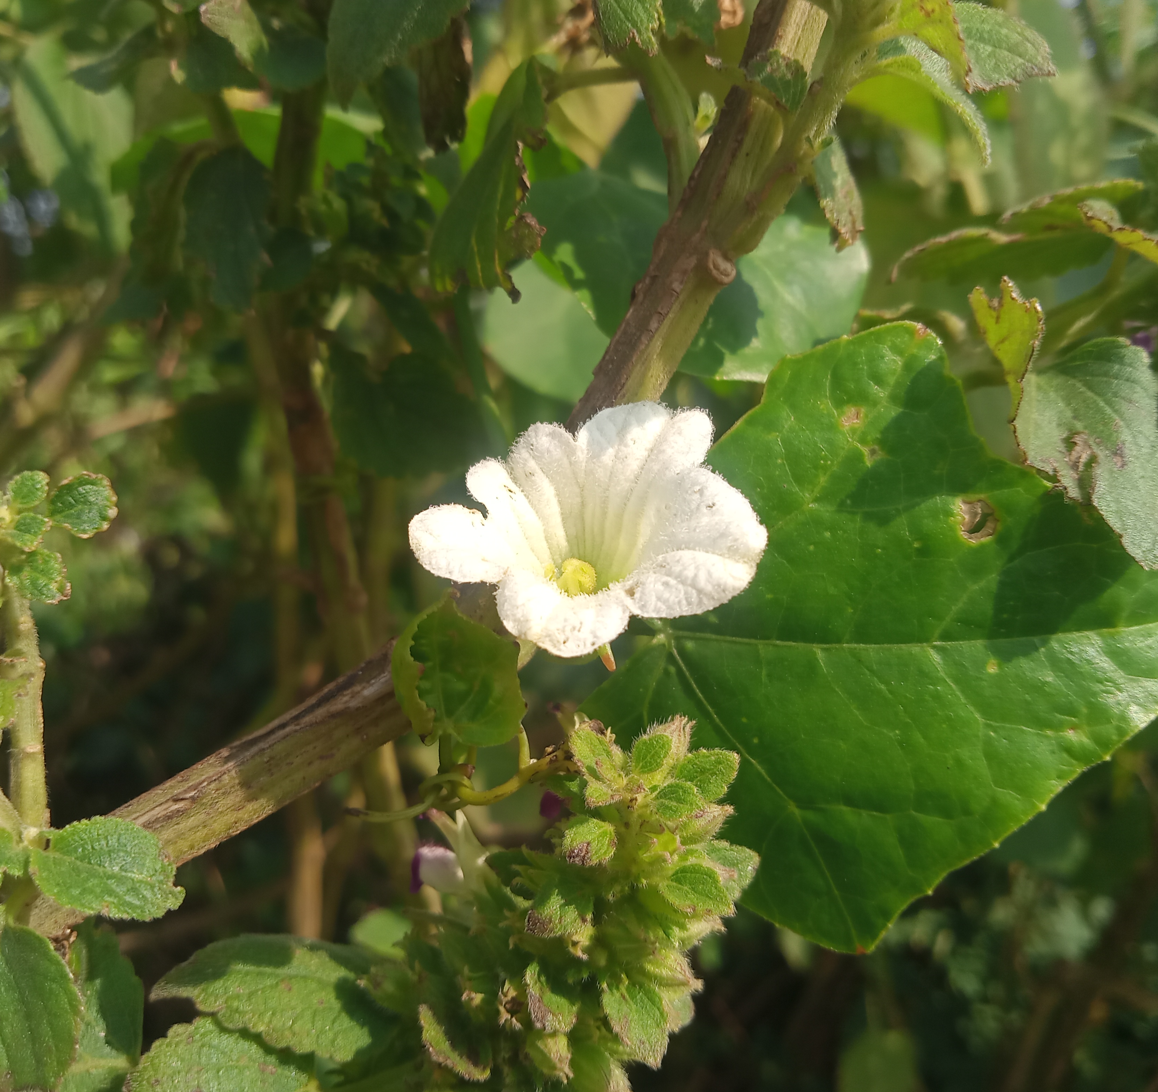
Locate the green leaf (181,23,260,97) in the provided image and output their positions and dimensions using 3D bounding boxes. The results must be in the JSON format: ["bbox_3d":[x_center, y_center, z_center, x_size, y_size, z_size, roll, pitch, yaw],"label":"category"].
[{"bbox_3d":[-0.079,-0.108,0.260,0.017,0.016,0.007,0,-24,0],"label":"green leaf"}]

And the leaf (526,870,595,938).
[{"bbox_3d":[-0.003,0.056,0.184,0.010,0.010,0.006,0,-21,13],"label":"leaf"}]

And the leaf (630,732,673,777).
[{"bbox_3d":[0.011,0.033,0.185,0.006,0.007,0.004,25,-16,8],"label":"leaf"}]

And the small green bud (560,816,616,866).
[{"bbox_3d":[0.001,0.046,0.182,0.008,0.008,0.007,0,-17,15],"label":"small green bud"}]

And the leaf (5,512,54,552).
[{"bbox_3d":[-0.089,-0.002,0.190,0.007,0.006,0.004,-11,-27,-19],"label":"leaf"}]

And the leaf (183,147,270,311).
[{"bbox_3d":[-0.111,-0.100,0.370,0.027,0.058,0.005,-2,-14,0],"label":"leaf"}]

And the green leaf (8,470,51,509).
[{"bbox_3d":[-0.093,-0.009,0.200,0.007,0.007,0.002,-22,-15,-6],"label":"green leaf"}]

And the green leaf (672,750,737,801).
[{"bbox_3d":[0.020,0.037,0.190,0.011,0.007,0.002,-12,-24,-14],"label":"green leaf"}]

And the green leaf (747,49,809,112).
[{"bbox_3d":[0.038,-0.089,0.225,0.012,0.014,0.003,-7,-17,-2],"label":"green leaf"}]

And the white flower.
[{"bbox_3d":[0.001,-0.001,0.195,0.056,0.026,0.046,1,53,-1],"label":"white flower"}]

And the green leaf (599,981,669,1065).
[{"bbox_3d":[0.009,0.075,0.185,0.009,0.013,0.003,-14,-20,-11],"label":"green leaf"}]

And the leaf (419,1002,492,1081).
[{"bbox_3d":[-0.019,0.078,0.185,0.015,0.005,0.007,49,35,7],"label":"leaf"}]

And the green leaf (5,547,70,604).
[{"bbox_3d":[-0.092,0.005,0.200,0.011,0.009,0.003,13,-24,-9],"label":"green leaf"}]

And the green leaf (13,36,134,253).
[{"bbox_3d":[-0.180,-0.143,0.420,0.036,0.072,0.015,-17,-15,-11],"label":"green leaf"}]

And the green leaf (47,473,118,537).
[{"bbox_3d":[-0.084,-0.007,0.200,0.011,0.011,0.003,-15,-17,-11],"label":"green leaf"}]

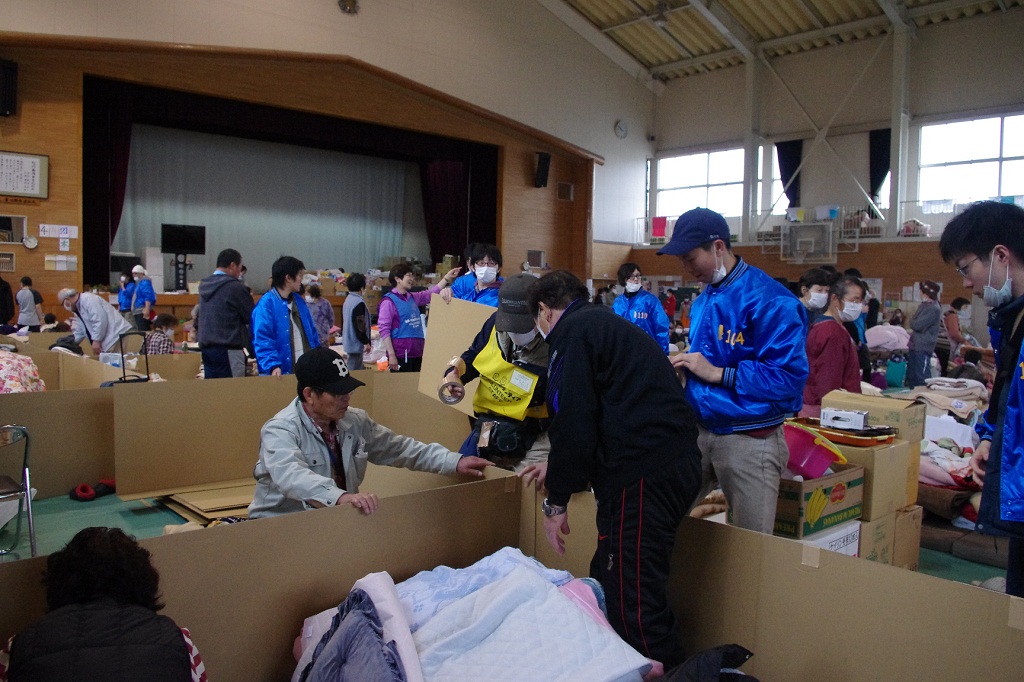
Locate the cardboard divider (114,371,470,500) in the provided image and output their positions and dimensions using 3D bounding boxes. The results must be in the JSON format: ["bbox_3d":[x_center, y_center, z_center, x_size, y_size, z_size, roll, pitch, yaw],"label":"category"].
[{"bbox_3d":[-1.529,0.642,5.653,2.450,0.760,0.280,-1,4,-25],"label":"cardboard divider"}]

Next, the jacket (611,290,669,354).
[{"bbox_3d":[1.164,-0.148,6.900,0.540,0.660,0.360,4,5,30],"label":"jacket"}]

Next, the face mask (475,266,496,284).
[{"bbox_3d":[-0.162,-0.415,4.870,0.140,0.110,0.080,1,10,-2],"label":"face mask"}]

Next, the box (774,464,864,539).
[{"bbox_3d":[1.319,0.696,3.564,0.545,0.228,0.385,-2,5,-40],"label":"box"}]

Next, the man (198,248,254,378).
[{"bbox_3d":[-2.343,0.090,6.300,0.490,1.700,0.370,4,5,33],"label":"man"}]

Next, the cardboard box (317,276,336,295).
[{"bbox_3d":[-5.177,-1.528,21.600,0.460,0.480,0.380,-2,5,-42],"label":"cardboard box"}]

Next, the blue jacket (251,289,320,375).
[{"bbox_3d":[-1.815,-0.068,6.150,0.580,0.700,0.400,-3,6,-43],"label":"blue jacket"}]

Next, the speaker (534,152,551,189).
[{"bbox_3d":[0.989,-5.432,24.500,0.360,1.070,0.280,-2,14,-38],"label":"speaker"}]

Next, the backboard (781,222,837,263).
[{"bbox_3d":[9.870,-3.268,25.600,0.120,1.200,1.800,-2,5,-42],"label":"backboard"}]

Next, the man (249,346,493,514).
[{"bbox_3d":[-0.566,0.625,2.830,0.700,1.180,0.660,-2,5,-37],"label":"man"}]

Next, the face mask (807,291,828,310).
[{"bbox_3d":[1.980,-0.261,4.950,0.140,0.115,0.085,0,4,-21],"label":"face mask"}]

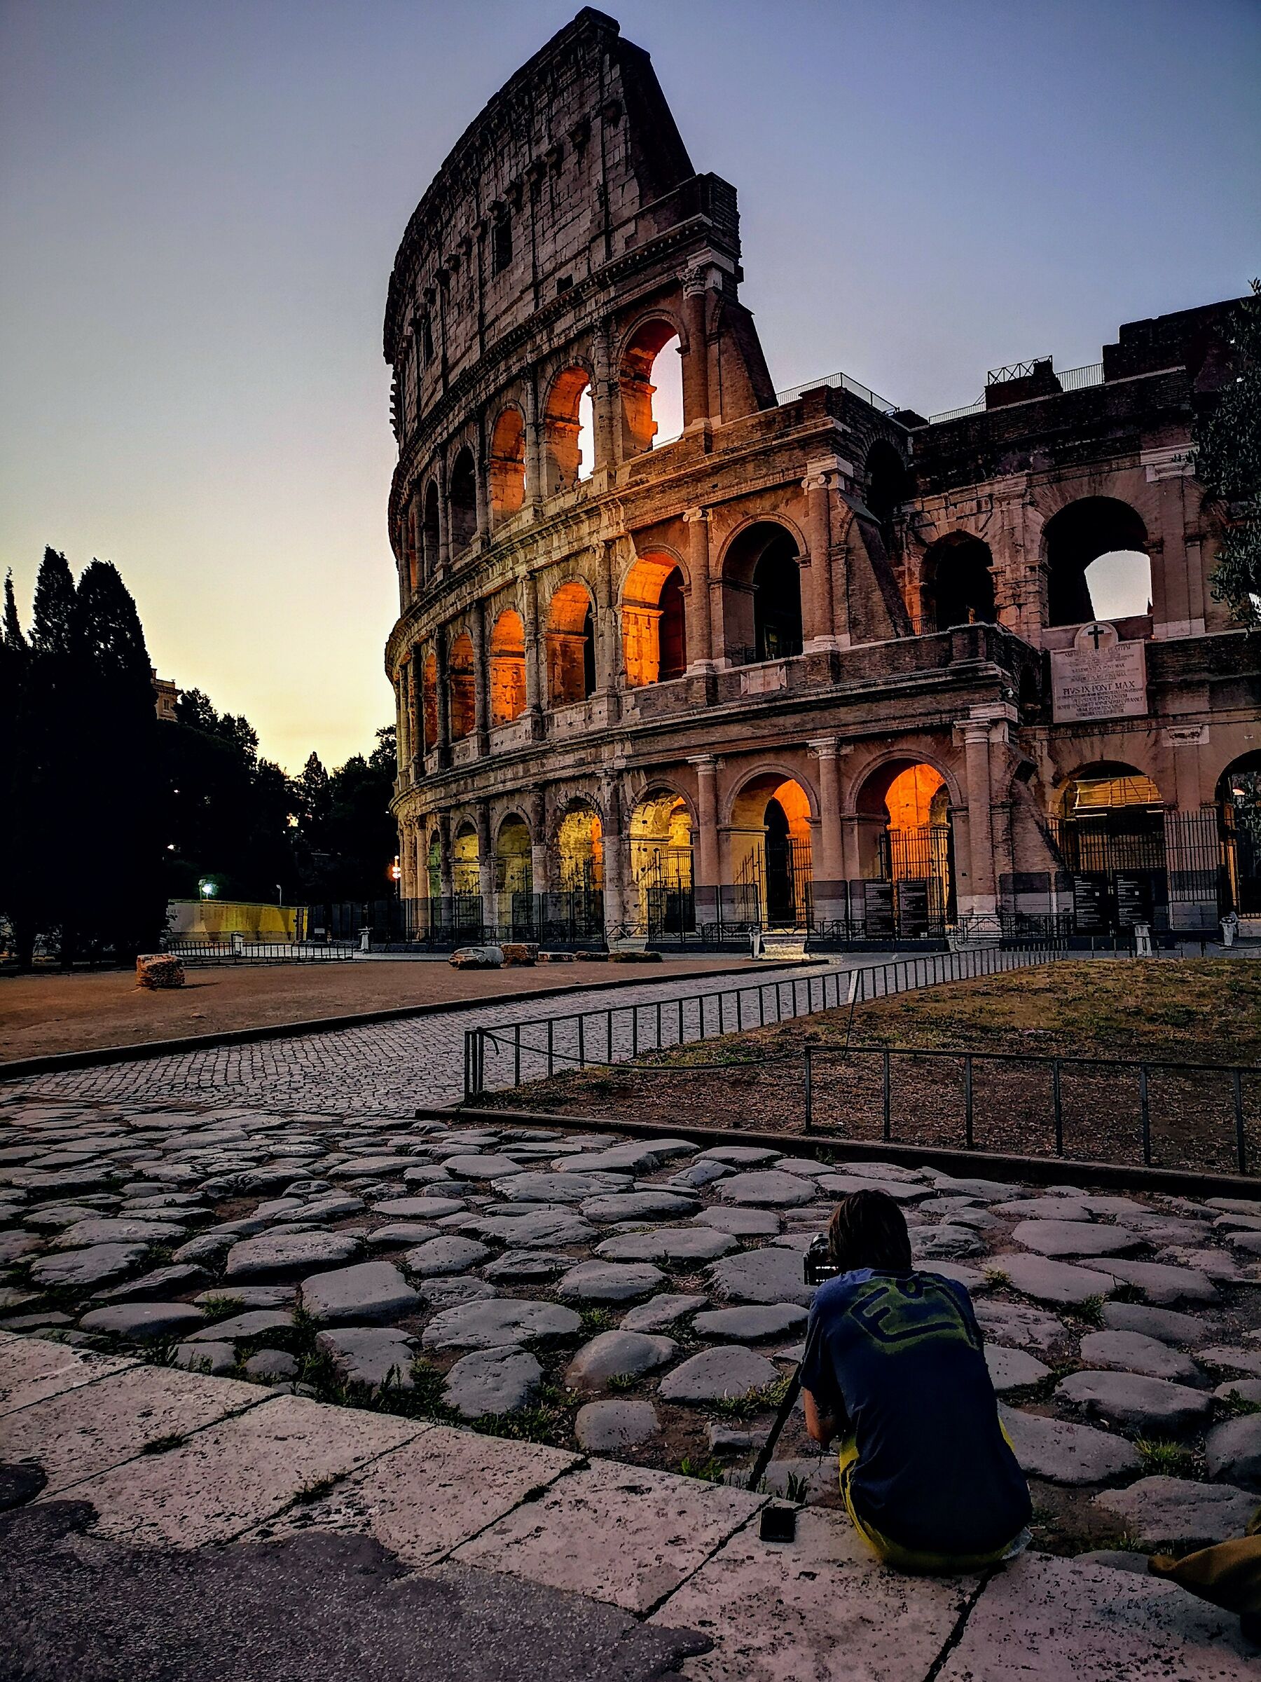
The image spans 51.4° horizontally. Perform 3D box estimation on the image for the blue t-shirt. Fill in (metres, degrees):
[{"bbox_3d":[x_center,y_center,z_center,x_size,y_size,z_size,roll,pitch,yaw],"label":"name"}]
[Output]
[{"bbox_3d":[0.710,1.399,3.259,0.510,0.570,0.420,-2,-5,16],"label":"blue t-shirt"}]

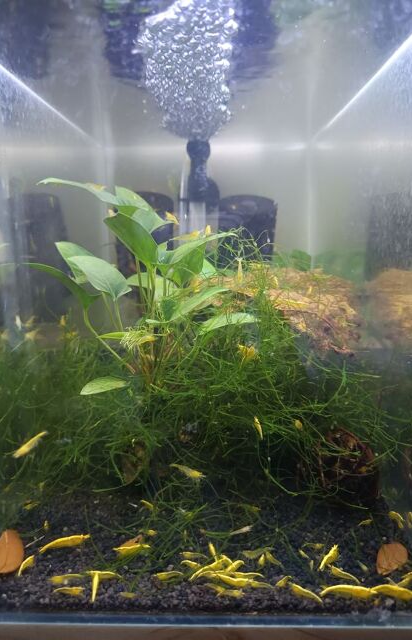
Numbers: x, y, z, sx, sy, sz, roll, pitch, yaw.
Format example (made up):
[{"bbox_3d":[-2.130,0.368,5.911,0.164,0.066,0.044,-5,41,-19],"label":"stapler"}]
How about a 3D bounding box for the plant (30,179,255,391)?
[{"bbox_3d":[-0.034,-0.016,0.250,0.125,0.120,0.105,0,10,2],"label":"plant"}]

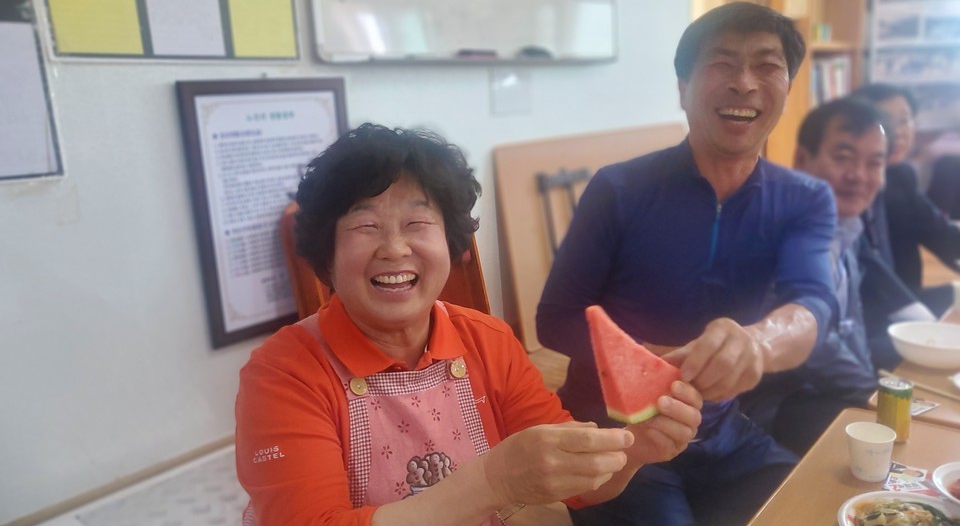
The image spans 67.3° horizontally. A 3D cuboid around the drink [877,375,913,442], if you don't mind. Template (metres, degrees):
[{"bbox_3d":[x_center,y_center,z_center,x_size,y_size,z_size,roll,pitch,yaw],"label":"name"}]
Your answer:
[{"bbox_3d":[0.731,0.261,1.274,0.053,0.104,0.053,-3,13,0],"label":"drink"}]

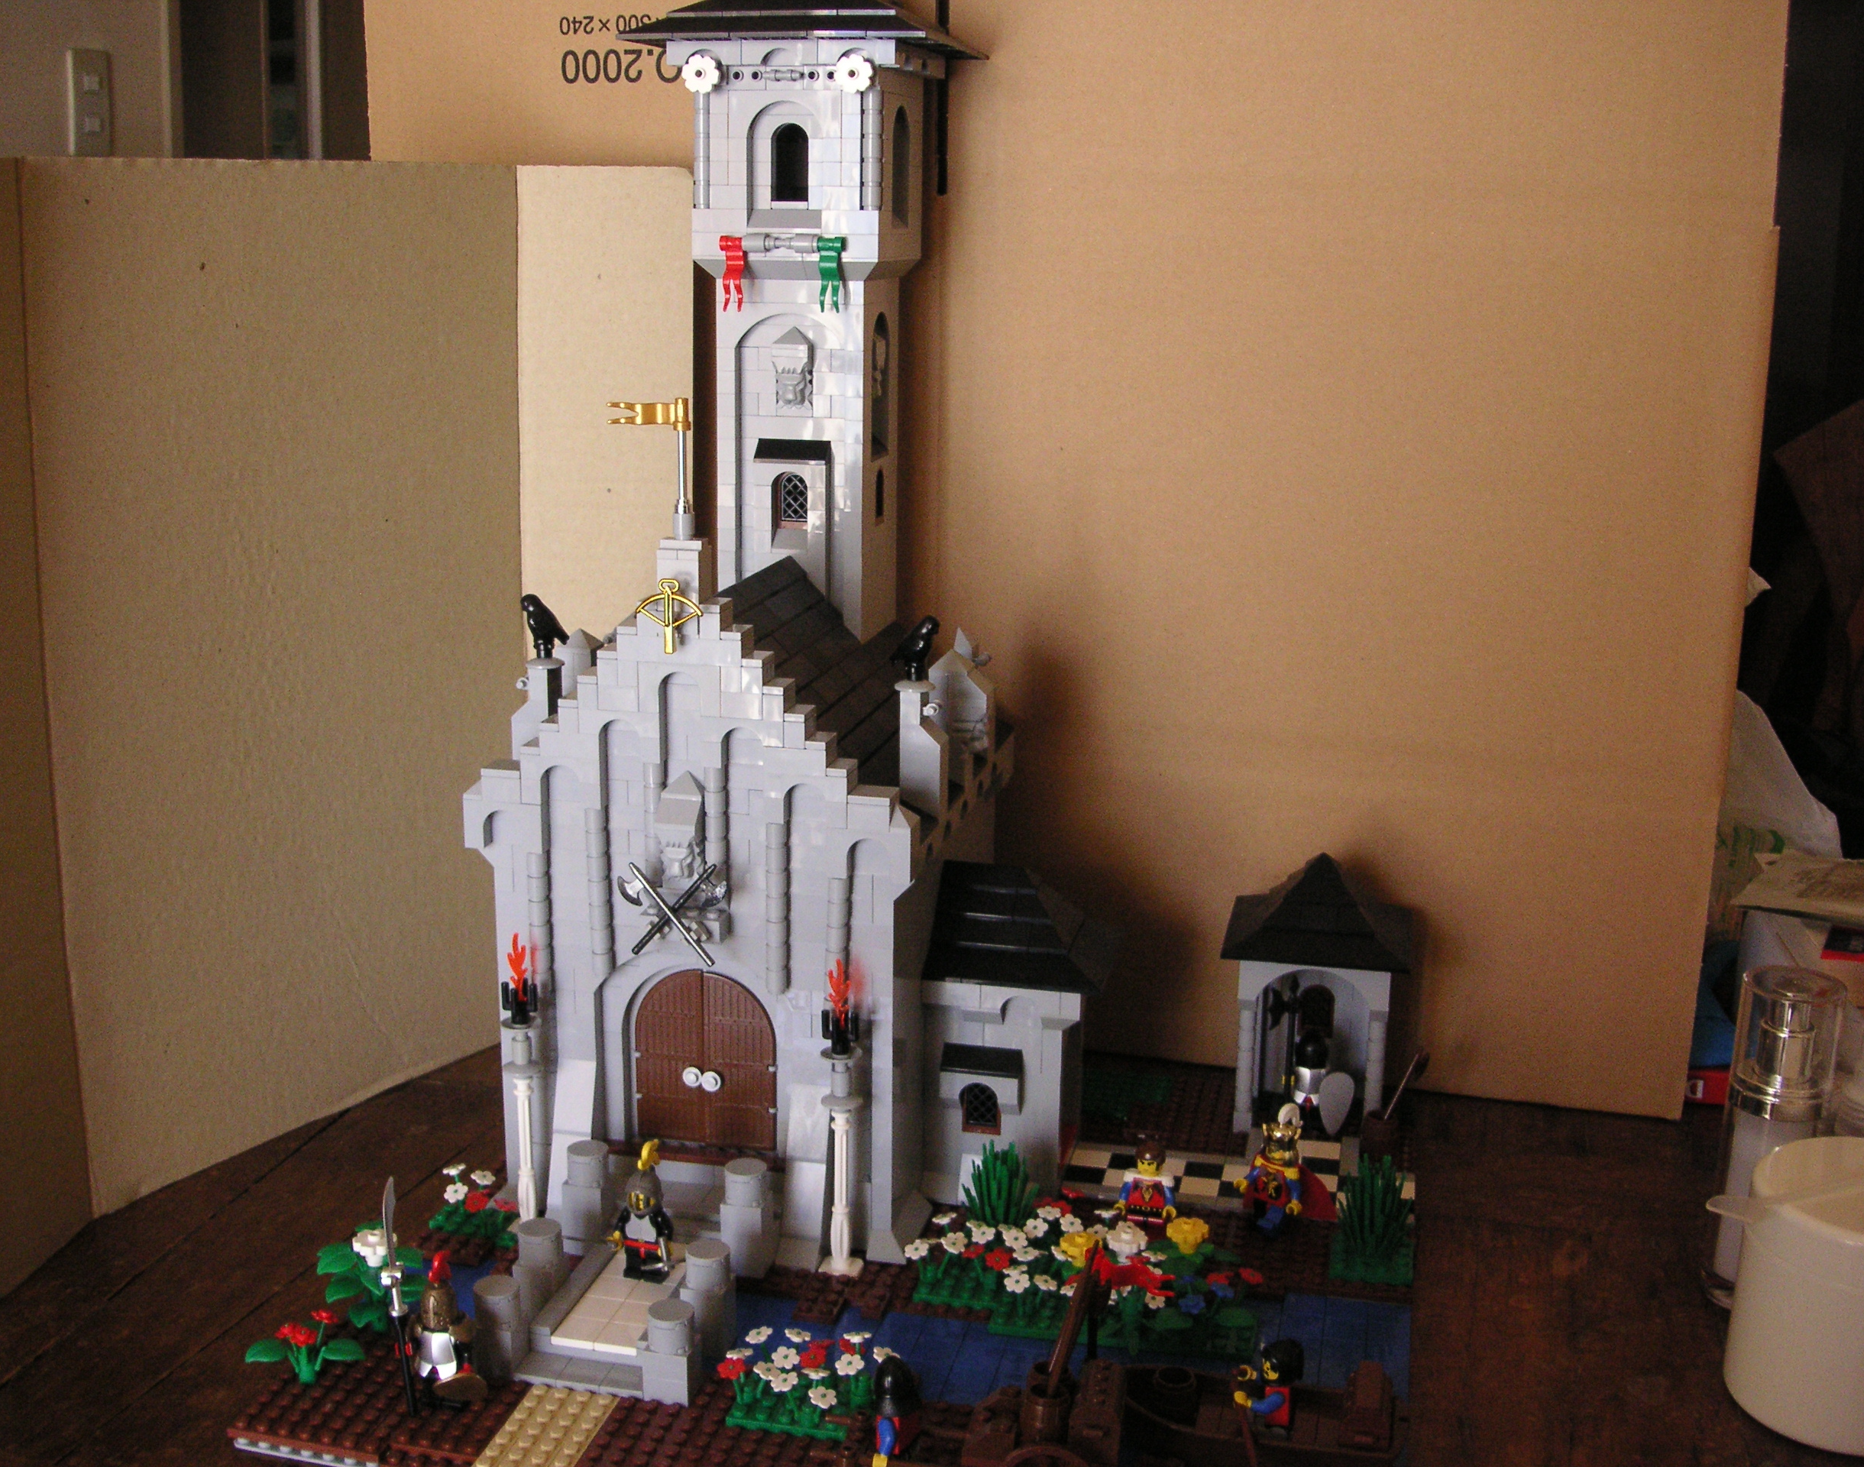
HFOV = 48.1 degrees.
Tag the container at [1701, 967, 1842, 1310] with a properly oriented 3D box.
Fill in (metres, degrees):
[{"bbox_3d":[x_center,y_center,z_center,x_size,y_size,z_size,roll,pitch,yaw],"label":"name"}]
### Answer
[{"bbox_3d":[0.331,0.158,0.820,0.044,0.127,0.044,4,14,12],"label":"container"}]

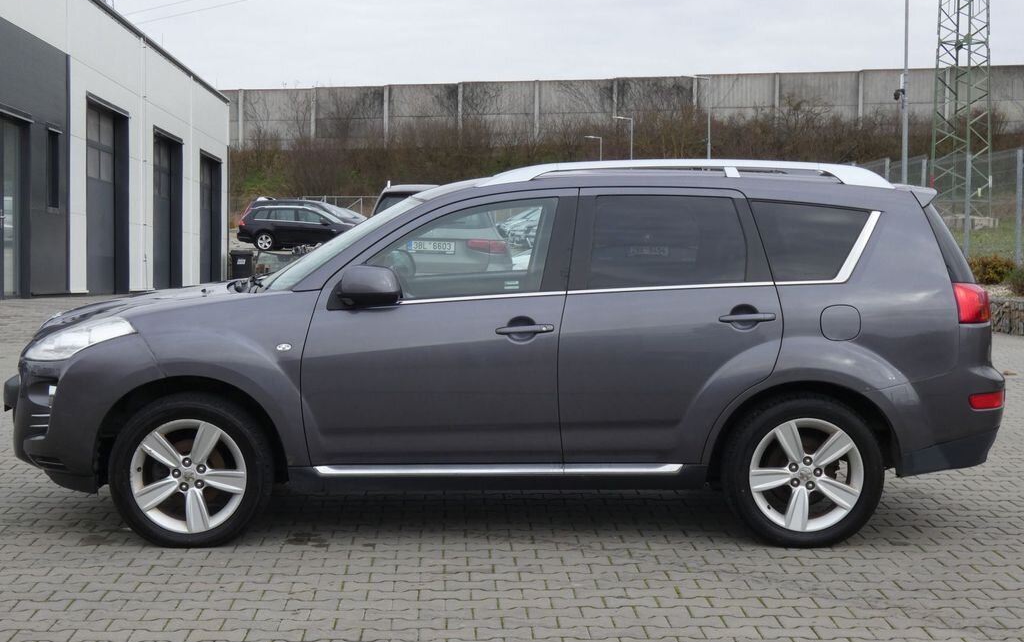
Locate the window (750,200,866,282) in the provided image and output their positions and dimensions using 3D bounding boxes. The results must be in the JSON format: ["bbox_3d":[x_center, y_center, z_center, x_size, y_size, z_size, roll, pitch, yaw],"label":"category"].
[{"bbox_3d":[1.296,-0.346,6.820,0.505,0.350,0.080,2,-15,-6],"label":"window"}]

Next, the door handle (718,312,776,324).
[{"bbox_3d":[1.009,-0.015,6.715,0.248,0.042,0.052,0,4,-1],"label":"door handle"}]

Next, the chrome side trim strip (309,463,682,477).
[{"bbox_3d":[-0.059,0.646,6.790,1.590,0.060,0.080,0,5,0],"label":"chrome side trim strip"}]

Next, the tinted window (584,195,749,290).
[{"bbox_3d":[0.669,-0.341,6.815,0.700,0.420,0.050,0,-15,0],"label":"tinted window"}]

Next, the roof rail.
[{"bbox_3d":[0.771,-0.650,6.930,1.840,0.130,0.100,0,4,0],"label":"roof rail"}]

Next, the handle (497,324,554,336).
[{"bbox_3d":[0.058,0.035,6.715,0.248,0.042,0.052,0,4,1],"label":"handle"}]

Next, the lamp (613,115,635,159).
[{"bbox_3d":[5.832,-7.662,82.000,1.080,6.100,0.220,0,2,0],"label":"lamp"}]

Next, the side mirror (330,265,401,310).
[{"bbox_3d":[-0.613,-0.142,6.650,0.280,0.185,0.230,0,5,0],"label":"side mirror"}]

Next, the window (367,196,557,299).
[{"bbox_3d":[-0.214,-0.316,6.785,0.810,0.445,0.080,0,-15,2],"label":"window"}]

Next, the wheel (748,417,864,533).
[{"bbox_3d":[1.274,0.659,6.870,0.495,0.495,0.200,0,5,0],"label":"wheel"}]

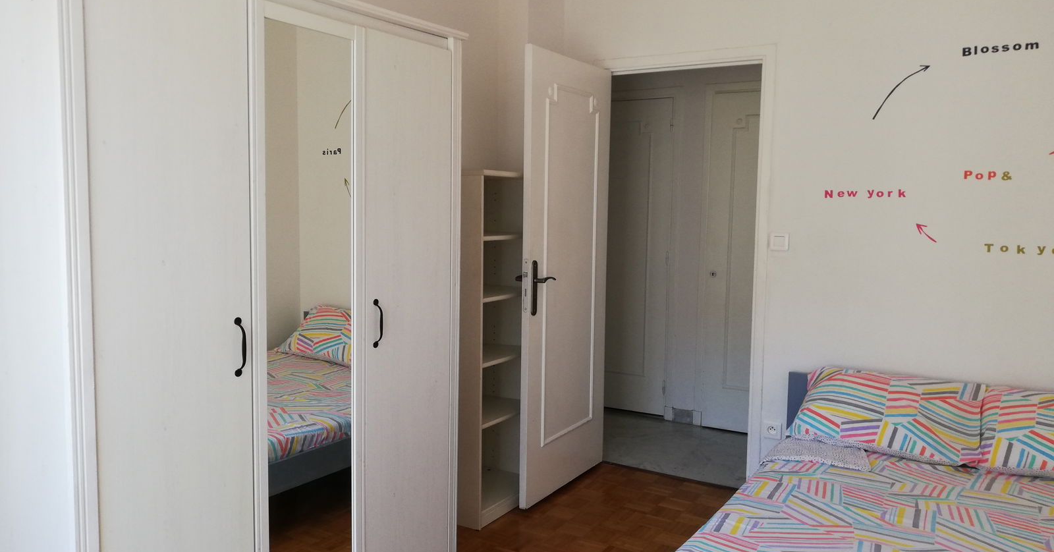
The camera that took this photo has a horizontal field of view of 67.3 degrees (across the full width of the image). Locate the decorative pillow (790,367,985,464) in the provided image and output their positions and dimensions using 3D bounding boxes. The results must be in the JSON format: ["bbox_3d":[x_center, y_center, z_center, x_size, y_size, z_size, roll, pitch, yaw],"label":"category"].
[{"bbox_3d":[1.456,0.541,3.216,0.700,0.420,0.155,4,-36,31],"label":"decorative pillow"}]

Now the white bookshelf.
[{"bbox_3d":[-0.201,0.289,3.520,0.345,1.482,0.500,4,6,31],"label":"white bookshelf"}]

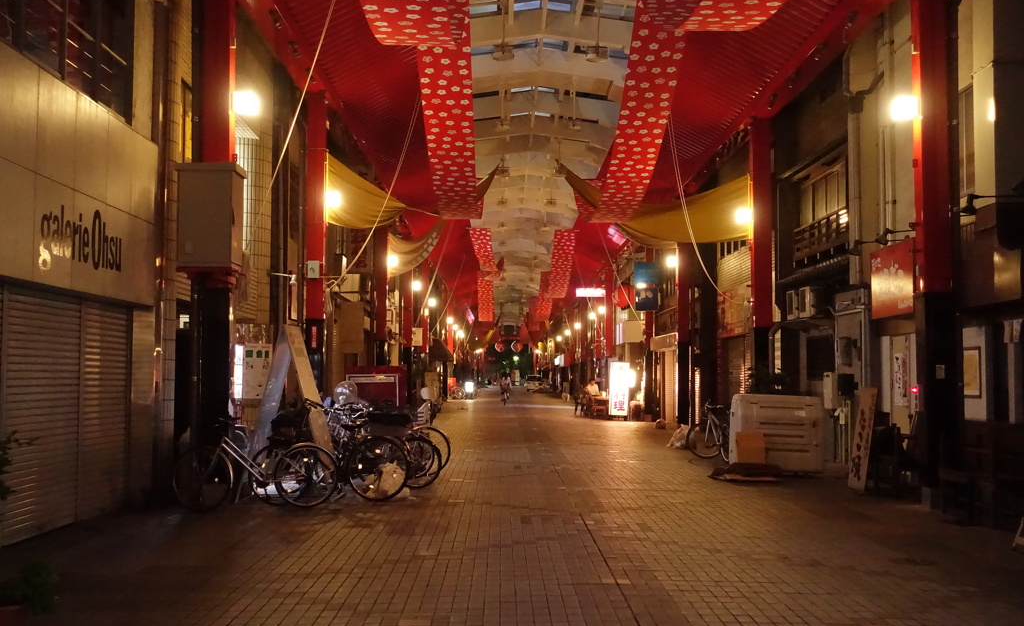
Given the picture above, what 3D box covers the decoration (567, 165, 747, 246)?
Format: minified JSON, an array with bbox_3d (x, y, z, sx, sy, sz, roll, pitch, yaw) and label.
[{"bbox_3d":[2.534,-1.890,20.800,3.300,1.400,0.900,0,-3,0],"label":"decoration"}]

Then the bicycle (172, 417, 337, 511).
[{"bbox_3d":[-2.760,1.616,12.784,1.800,1.000,0.570,2,-3,-25],"label":"bicycle"}]

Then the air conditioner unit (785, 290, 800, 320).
[{"bbox_3d":[5.090,-0.123,21.200,0.280,0.550,0.720,0,-3,0],"label":"air conditioner unit"}]

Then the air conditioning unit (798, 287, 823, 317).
[{"bbox_3d":[5.140,-0.148,20.431,0.280,0.550,0.770,0,-3,0],"label":"air conditioning unit"}]

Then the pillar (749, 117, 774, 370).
[{"bbox_3d":[4.399,-0.460,21.045,0.360,5.950,0.360,0,-3,0],"label":"pillar"}]

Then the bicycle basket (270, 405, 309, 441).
[{"bbox_3d":[-2.470,1.218,13.255,0.320,0.340,0.370,2,-3,-25],"label":"bicycle basket"}]

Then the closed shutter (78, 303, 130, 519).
[{"bbox_3d":[-4.216,0.985,12.390,0.100,2.200,1.500,0,-3,0],"label":"closed shutter"}]

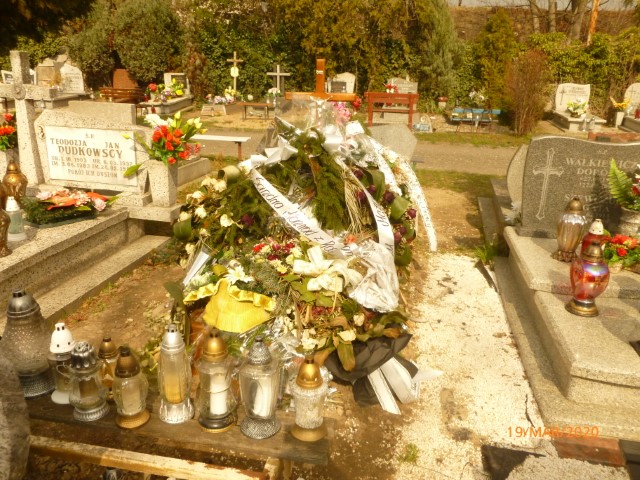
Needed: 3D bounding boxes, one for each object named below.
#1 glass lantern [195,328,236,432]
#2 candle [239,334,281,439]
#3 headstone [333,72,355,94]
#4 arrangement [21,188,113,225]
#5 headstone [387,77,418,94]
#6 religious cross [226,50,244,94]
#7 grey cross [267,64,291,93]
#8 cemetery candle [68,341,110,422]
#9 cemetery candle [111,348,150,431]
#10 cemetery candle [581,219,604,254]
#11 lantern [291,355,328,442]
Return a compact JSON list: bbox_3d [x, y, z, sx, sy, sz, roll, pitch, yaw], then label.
[{"bbox_3d":[-0.294,0.390,1.466,0.110,0.288,0.110,1,18,0],"label":"glass lantern"},{"bbox_3d":[-0.166,0.403,1.452,0.116,0.278,0.116,1,18,0],"label":"candle"},{"bbox_3d":[0.663,-4.212,14.300,0.620,0.850,0.160,3,19,6],"label":"headstone"},{"bbox_3d":[-1.785,-0.239,3.645,0.520,0.180,0.400,5,19,12],"label":"arrangement"},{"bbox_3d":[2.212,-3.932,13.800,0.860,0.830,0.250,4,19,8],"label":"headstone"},{"bbox_3d":[-2.660,-5.164,16.300,0.500,1.520,0.080,5,19,12],"label":"religious cross"},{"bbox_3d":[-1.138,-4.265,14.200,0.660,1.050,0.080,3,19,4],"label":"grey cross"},{"bbox_3d":[-0.676,0.402,1.505,0.106,0.226,0.106,1,18,0],"label":"cemetery candle"},{"bbox_3d":[-0.542,0.413,1.478,0.103,0.228,0.103,1,18,0],"label":"cemetery candle"},{"bbox_3d":[1.422,0.036,2.691,0.112,0.280,0.112,1,18,0],"label":"cemetery candle"},{"bbox_3d":[-0.030,0.433,1.447,0.106,0.230,0.106,1,18,0],"label":"lantern"}]

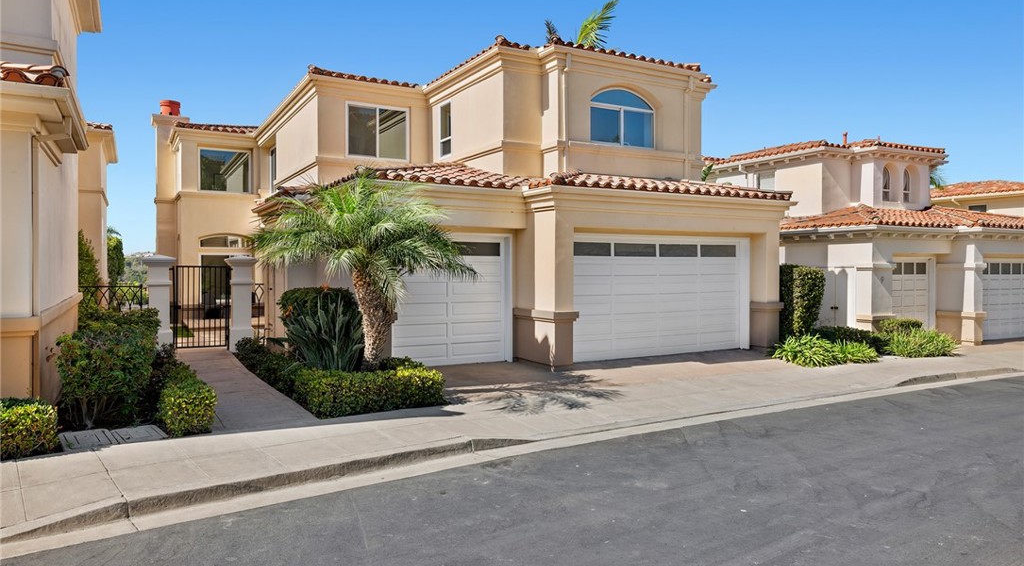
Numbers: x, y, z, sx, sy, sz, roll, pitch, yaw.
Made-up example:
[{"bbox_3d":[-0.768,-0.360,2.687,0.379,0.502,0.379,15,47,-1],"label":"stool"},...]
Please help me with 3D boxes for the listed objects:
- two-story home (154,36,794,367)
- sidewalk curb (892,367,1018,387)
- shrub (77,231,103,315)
[{"bbox_3d":[-3.840,-2.628,20.294,12.150,8.000,20.050,-1,2,-30],"label":"two-story home"},{"bbox_3d":[8.190,1.678,12.027,3.750,0.130,0.180,-1,2,-26],"label":"sidewalk curb"},{"bbox_3d":[-10.886,0.003,16.504,1.150,2.630,1.150,-1,2,-30],"label":"shrub"}]

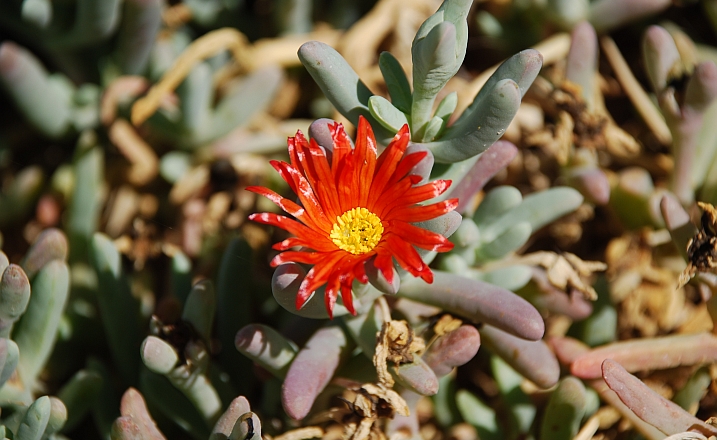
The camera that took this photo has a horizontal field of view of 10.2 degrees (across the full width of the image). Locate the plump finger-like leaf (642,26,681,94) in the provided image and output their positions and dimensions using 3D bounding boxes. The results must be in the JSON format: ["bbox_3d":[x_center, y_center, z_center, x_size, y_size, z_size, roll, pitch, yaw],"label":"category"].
[{"bbox_3d":[0.061,-0.032,0.813,0.007,0.017,0.006,-7,36,5],"label":"plump finger-like leaf"}]

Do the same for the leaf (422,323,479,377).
[{"bbox_3d":[0.017,0.026,0.772,0.006,0.020,0.006,55,42,2],"label":"leaf"}]

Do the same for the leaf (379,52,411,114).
[{"bbox_3d":[0.008,-0.025,0.766,0.003,0.003,0.015,-23,75,1],"label":"leaf"}]

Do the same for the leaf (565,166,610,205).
[{"bbox_3d":[0.046,-0.008,0.810,0.006,0.005,0.015,-42,39,3],"label":"leaf"}]

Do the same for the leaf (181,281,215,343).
[{"bbox_3d":[-0.031,0.019,0.815,0.006,0.016,0.006,-2,30,-2],"label":"leaf"}]

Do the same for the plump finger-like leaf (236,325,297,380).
[{"bbox_3d":[-0.017,0.026,0.768,0.006,0.019,0.006,22,87,44],"label":"plump finger-like leaf"}]

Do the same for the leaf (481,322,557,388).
[{"bbox_3d":[0.031,0.026,0.811,0.020,0.008,0.008,37,90,17],"label":"leaf"}]

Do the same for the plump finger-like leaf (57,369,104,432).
[{"bbox_3d":[-0.058,0.037,0.825,0.007,0.016,0.007,28,34,-2],"label":"plump finger-like leaf"}]

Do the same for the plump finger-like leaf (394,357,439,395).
[{"bbox_3d":[0.011,0.030,0.796,0.013,0.006,0.006,37,89,28],"label":"plump finger-like leaf"}]

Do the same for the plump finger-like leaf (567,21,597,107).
[{"bbox_3d":[0.046,-0.030,0.816,0.006,0.023,0.005,-2,35,3],"label":"plump finger-like leaf"}]

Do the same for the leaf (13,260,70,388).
[{"bbox_3d":[-0.064,0.021,0.816,0.008,0.027,0.008,13,19,-4],"label":"leaf"}]

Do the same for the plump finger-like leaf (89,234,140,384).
[{"bbox_3d":[-0.050,0.019,0.834,0.008,0.032,0.007,-13,16,-4],"label":"plump finger-like leaf"}]

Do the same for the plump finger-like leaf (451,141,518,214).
[{"bbox_3d":[0.024,-0.008,0.780,0.005,0.020,0.005,41,18,1],"label":"plump finger-like leaf"}]

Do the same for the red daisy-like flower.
[{"bbox_3d":[-0.001,0.000,0.799,0.041,0.017,0.041,0,68,4],"label":"red daisy-like flower"}]

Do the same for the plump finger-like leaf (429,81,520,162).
[{"bbox_3d":[0.023,-0.020,0.802,0.009,0.021,0.008,53,28,0],"label":"plump finger-like leaf"}]

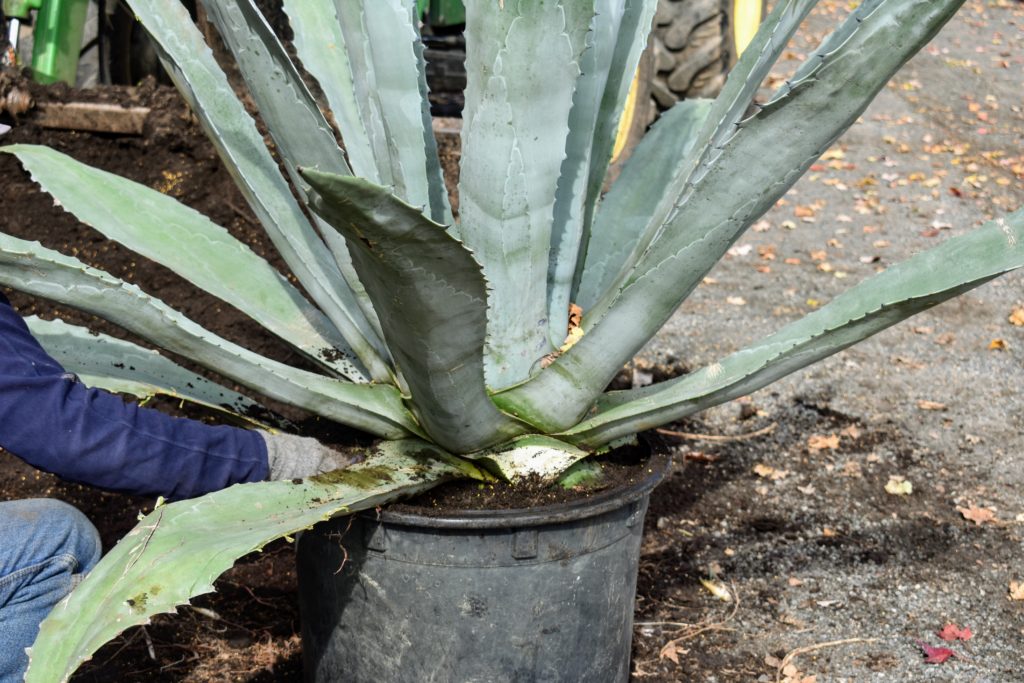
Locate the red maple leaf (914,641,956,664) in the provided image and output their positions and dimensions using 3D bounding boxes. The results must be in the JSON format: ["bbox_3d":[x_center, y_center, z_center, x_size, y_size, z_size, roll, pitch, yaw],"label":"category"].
[{"bbox_3d":[0.754,0.554,3.496,0.075,0.020,0.060,3,15,13],"label":"red maple leaf"}]

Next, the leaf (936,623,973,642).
[{"bbox_3d":[0.809,0.532,3.588,0.066,0.015,0.056,4,15,13],"label":"leaf"}]

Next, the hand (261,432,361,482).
[{"bbox_3d":[-0.310,0.183,3.050,0.165,0.075,0.100,12,14,-7],"label":"hand"}]

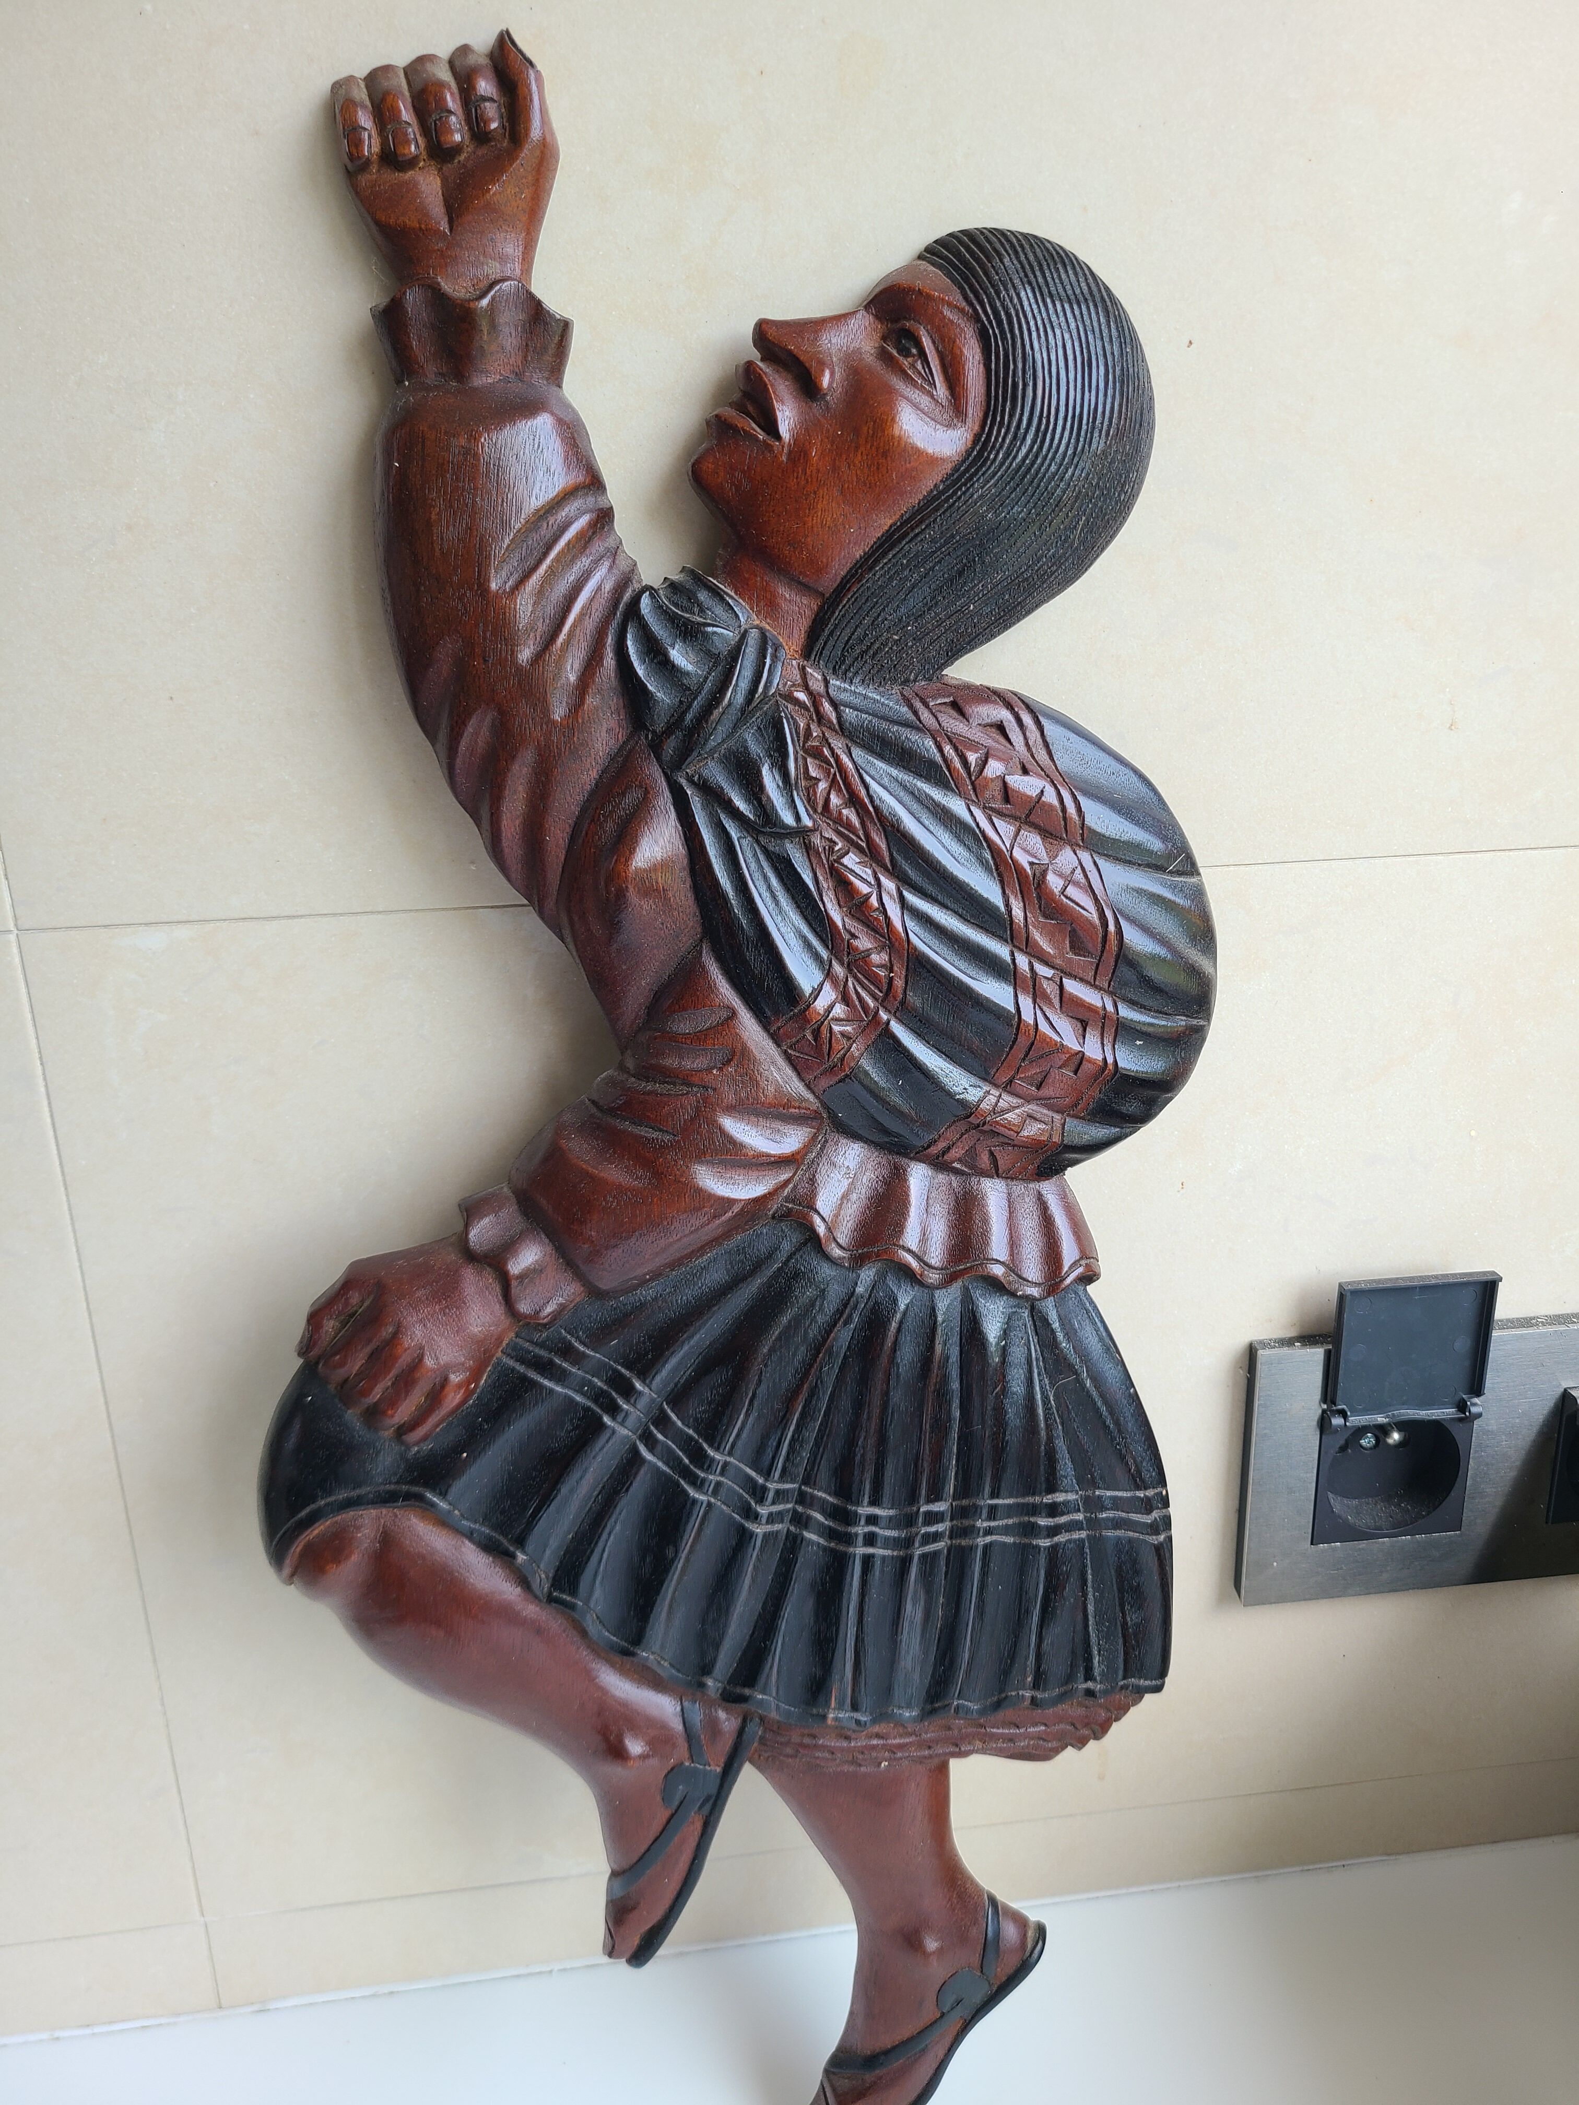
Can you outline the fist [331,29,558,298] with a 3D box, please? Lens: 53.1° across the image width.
[{"bbox_3d":[-0.067,-0.175,0.313,0.042,0.048,0.029,-4,15,-6],"label":"fist"}]

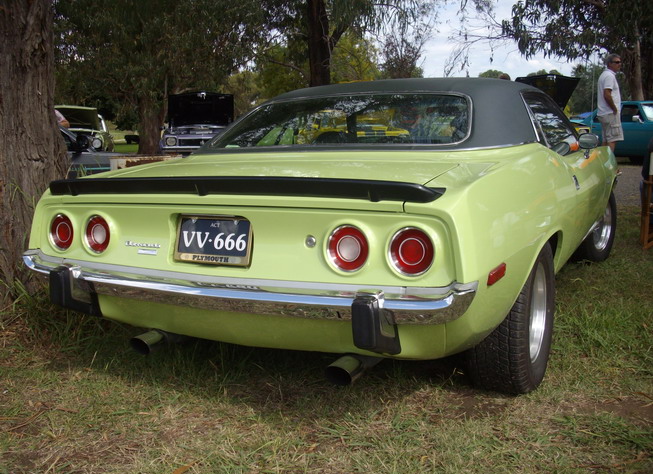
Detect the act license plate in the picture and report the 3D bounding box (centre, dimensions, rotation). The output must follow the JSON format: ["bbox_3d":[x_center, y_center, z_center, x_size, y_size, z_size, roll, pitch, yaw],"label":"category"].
[{"bbox_3d":[-0.373,0.009,2.292,0.305,0.160,0.020,3,4,27],"label":"act license plate"}]

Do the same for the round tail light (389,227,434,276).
[{"bbox_3d":[0.247,0.039,1.988,0.138,0.138,0.050,2,4,24],"label":"round tail light"}]

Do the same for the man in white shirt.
[{"bbox_3d":[3.867,-1.602,9.534,0.330,1.760,0.500,0,9,12],"label":"man in white shirt"}]

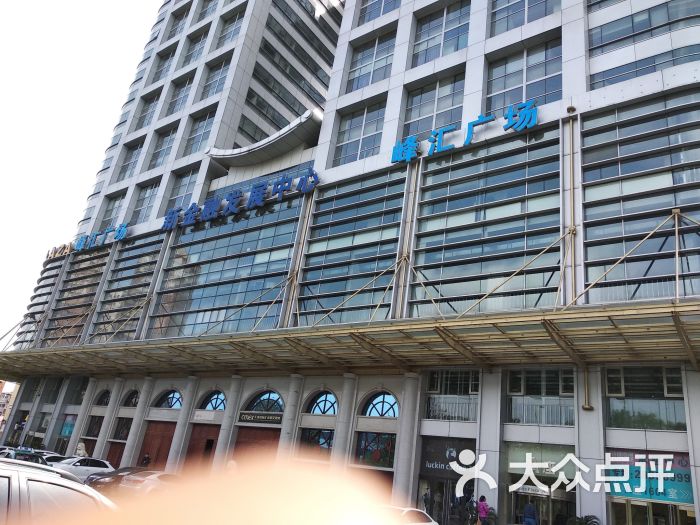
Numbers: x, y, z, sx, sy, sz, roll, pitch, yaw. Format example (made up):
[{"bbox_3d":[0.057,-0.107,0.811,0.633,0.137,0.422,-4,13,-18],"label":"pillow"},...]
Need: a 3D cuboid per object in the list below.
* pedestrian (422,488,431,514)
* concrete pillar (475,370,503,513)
[{"bbox_3d":[3.545,11.428,24.455,0.500,1.670,0.360,14,-24,-13],"label":"pedestrian"},{"bbox_3d":[6.567,8.762,24.179,1.080,7.350,1.000,-9,-29,36],"label":"concrete pillar"}]

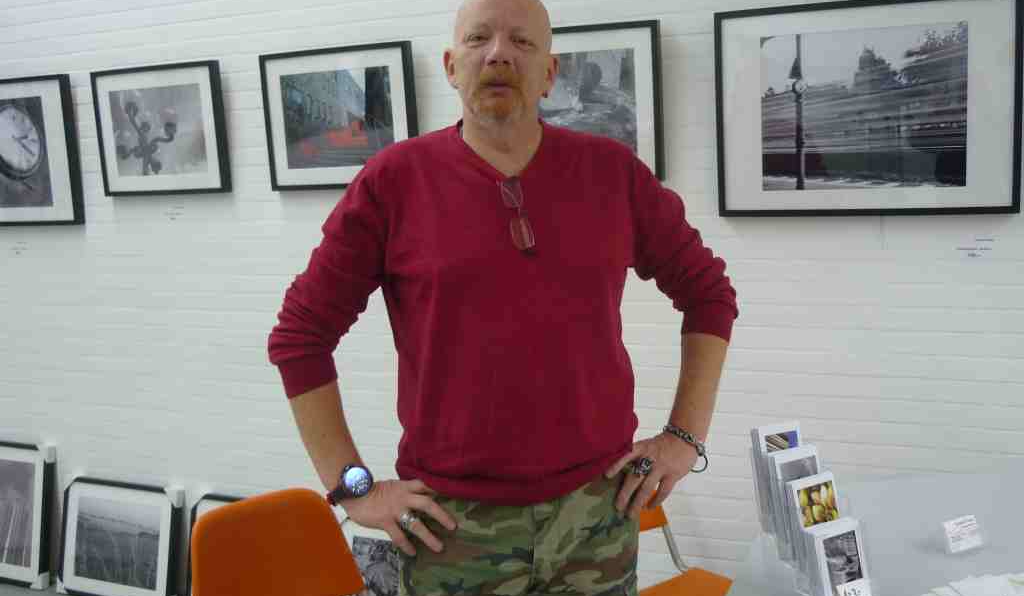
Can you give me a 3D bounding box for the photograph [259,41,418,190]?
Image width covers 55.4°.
[{"bbox_3d":[-0.544,-0.562,3.074,0.535,0.432,0.030,1,10,22],"label":"photograph"}]

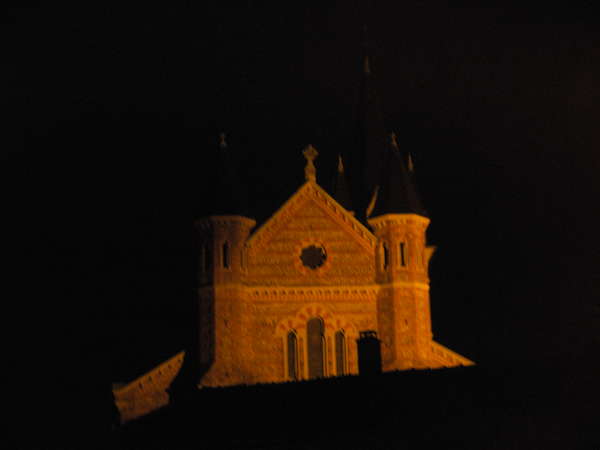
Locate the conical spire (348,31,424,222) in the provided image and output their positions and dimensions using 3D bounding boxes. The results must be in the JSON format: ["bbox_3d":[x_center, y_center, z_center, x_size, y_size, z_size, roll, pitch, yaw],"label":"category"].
[{"bbox_3d":[5.040,-6.354,102.464,4.500,12.050,4.500,-3,-14,3],"label":"conical spire"}]

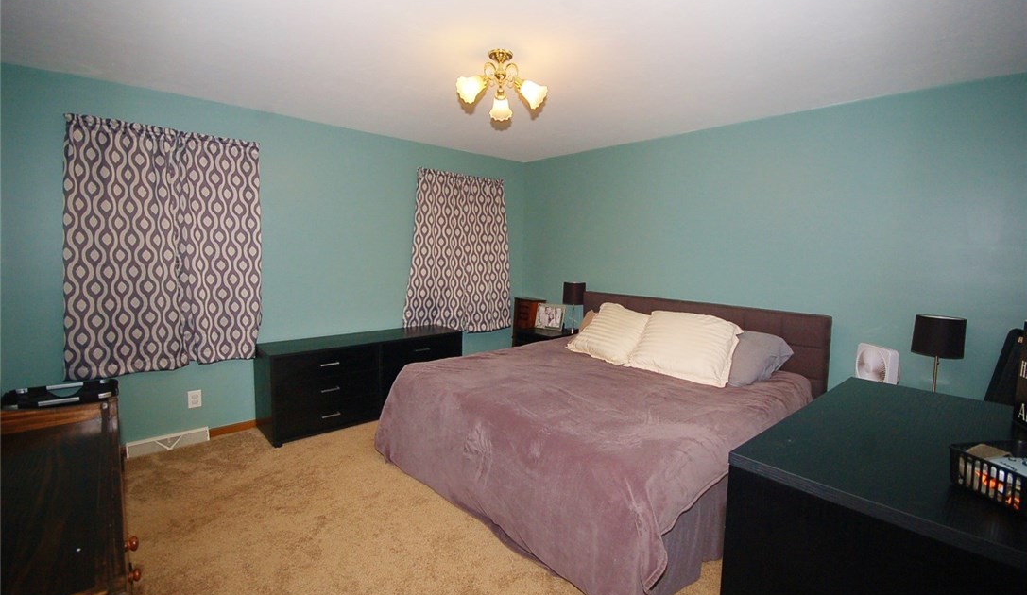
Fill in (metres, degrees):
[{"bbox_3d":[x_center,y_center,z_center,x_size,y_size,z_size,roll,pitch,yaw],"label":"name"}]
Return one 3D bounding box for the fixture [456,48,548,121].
[{"bbox_3d":[-0.069,-1.079,2.191,0.430,0.315,0.410,1,7,-2],"label":"fixture"}]

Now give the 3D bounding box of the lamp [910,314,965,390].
[{"bbox_3d":[2.273,0.365,2.306,0.210,0.510,0.210,-5,9,-41],"label":"lamp"}]

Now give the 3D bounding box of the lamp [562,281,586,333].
[{"bbox_3d":[0.593,0.106,4.195,0.215,0.510,0.215,1,7,0],"label":"lamp"}]

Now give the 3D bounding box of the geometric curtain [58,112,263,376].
[{"bbox_3d":[-2.303,-0.304,2.886,1.050,1.600,0.090,-5,9,-41],"label":"geometric curtain"}]

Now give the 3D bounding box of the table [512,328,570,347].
[{"bbox_3d":[0.349,0.644,4.481,0.450,0.626,0.580,-5,9,-41],"label":"table"}]

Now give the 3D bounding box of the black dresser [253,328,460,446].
[{"bbox_3d":[-1.235,0.676,3.734,1.600,0.666,0.410,-5,9,-41],"label":"black dresser"}]

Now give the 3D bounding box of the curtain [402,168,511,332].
[{"bbox_3d":[-0.525,-0.438,4.410,1.250,1.630,0.100,-5,9,-41],"label":"curtain"}]

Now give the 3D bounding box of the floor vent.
[{"bbox_3d":[-2.408,1.024,3.002,0.450,0.095,0.050,-5,9,-41],"label":"floor vent"}]

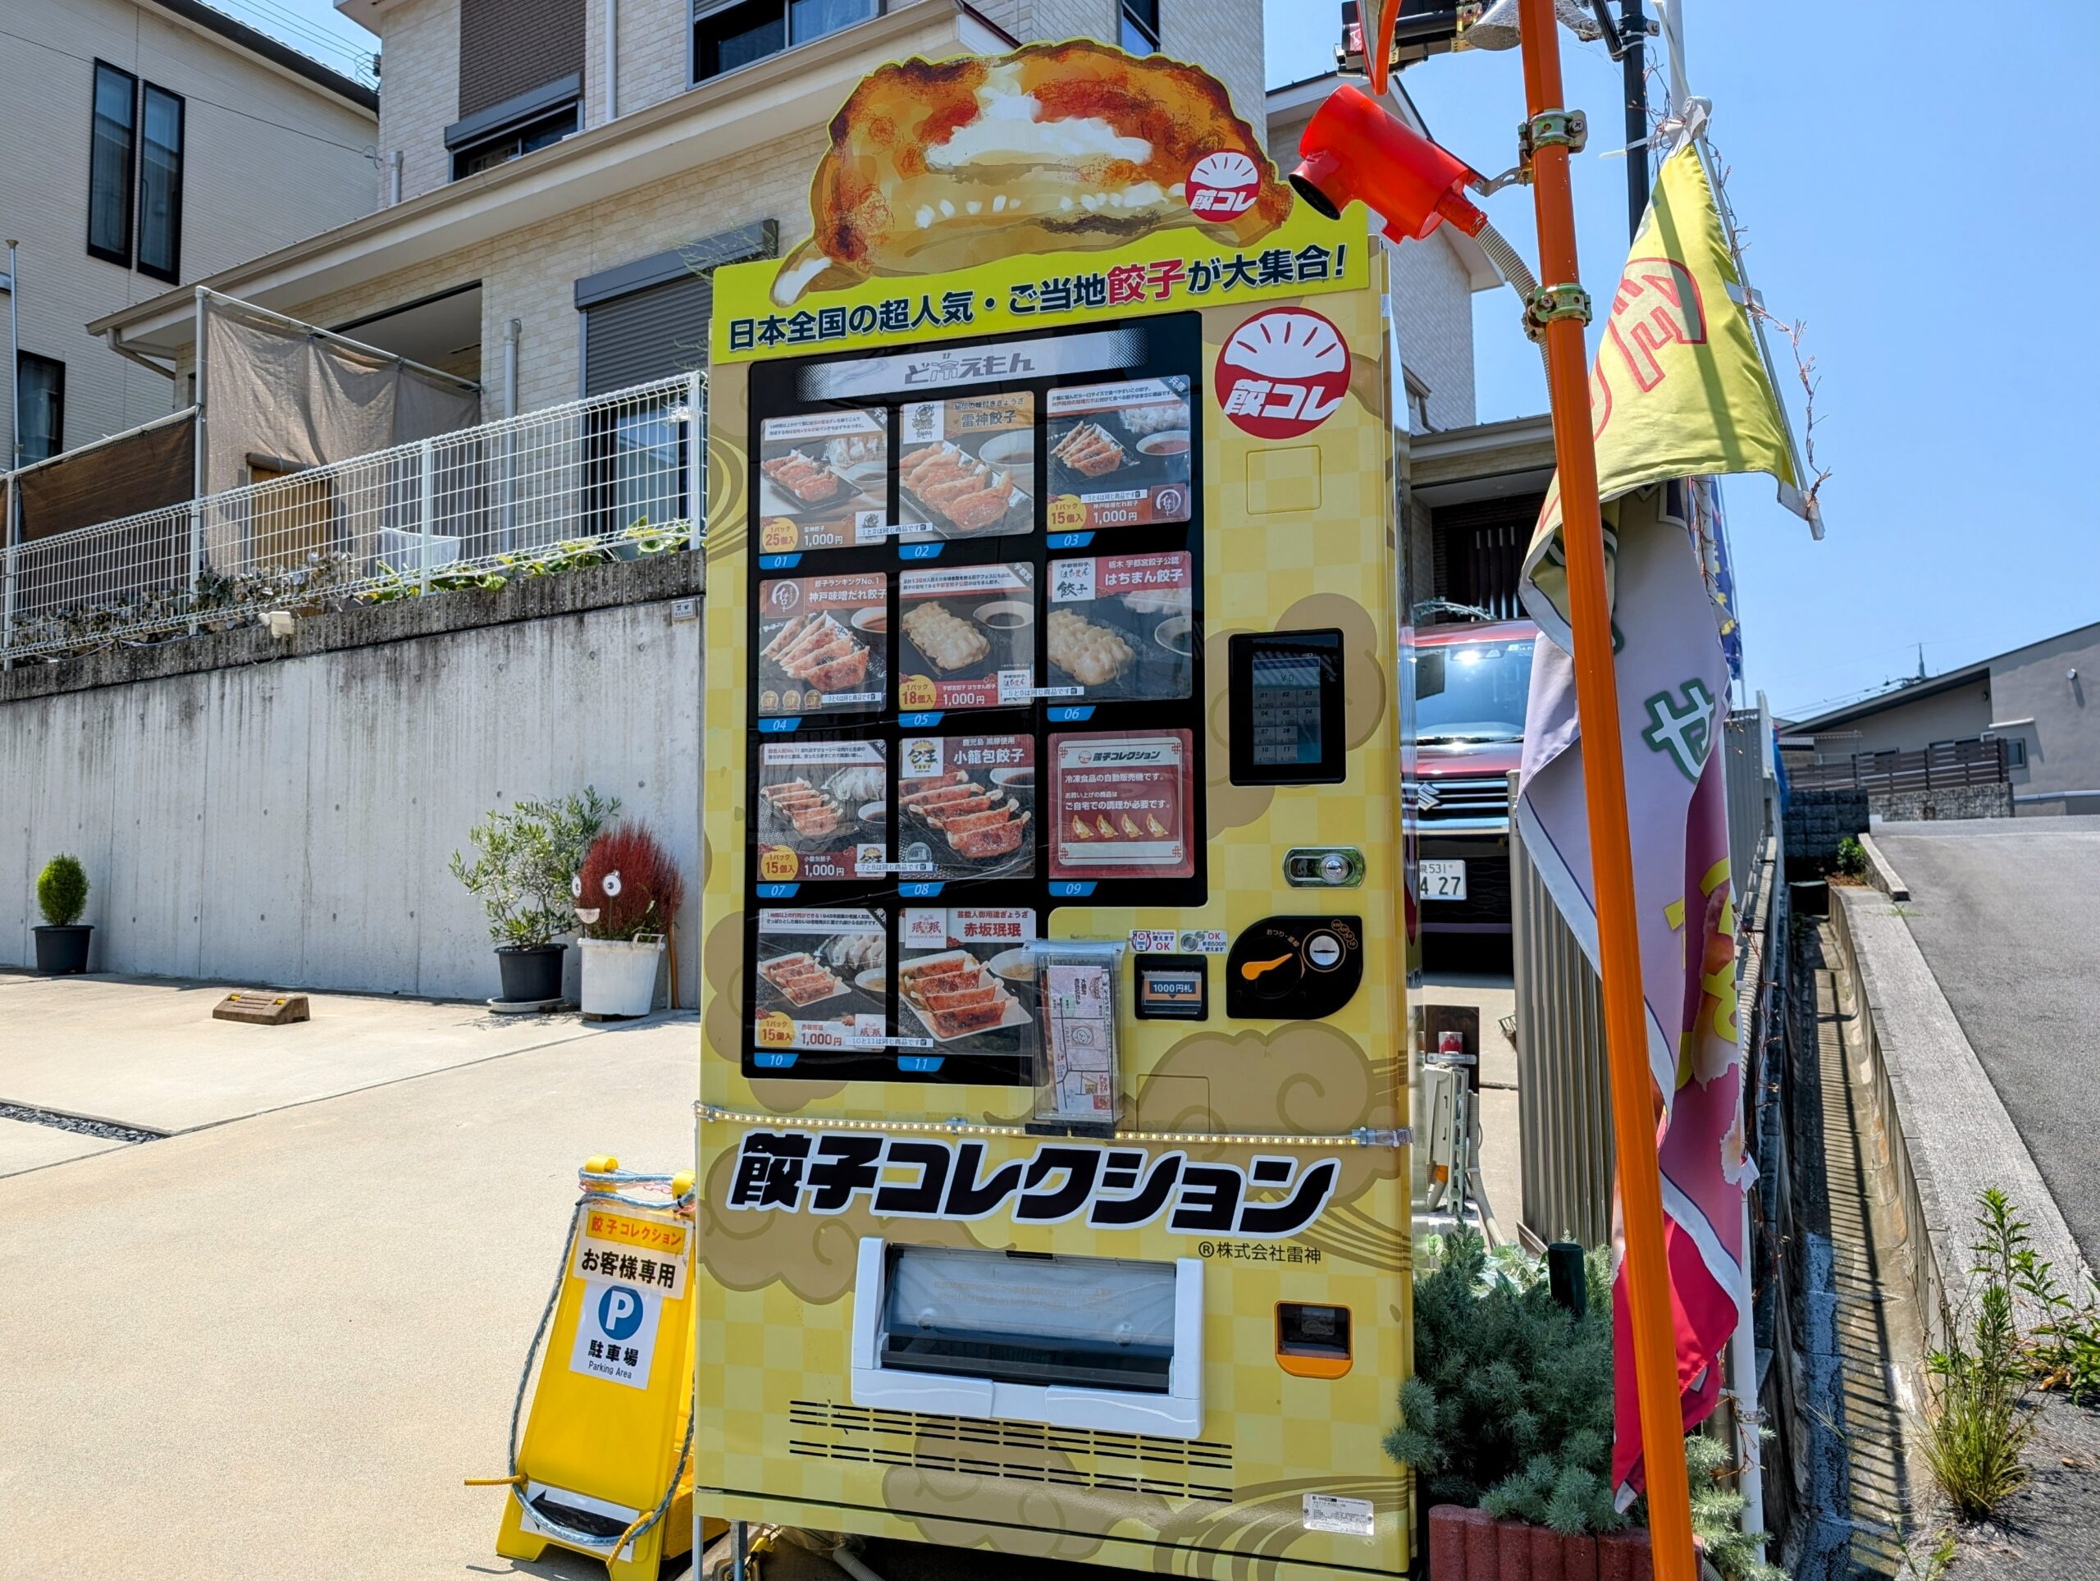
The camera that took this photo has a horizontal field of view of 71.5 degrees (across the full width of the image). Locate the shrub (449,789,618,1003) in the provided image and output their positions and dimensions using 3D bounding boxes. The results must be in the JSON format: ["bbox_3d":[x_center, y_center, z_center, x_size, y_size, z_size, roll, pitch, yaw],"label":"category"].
[{"bbox_3d":[-2.219,0.460,6.250,0.690,0.920,0.600,-3,-5,29],"label":"shrub"}]

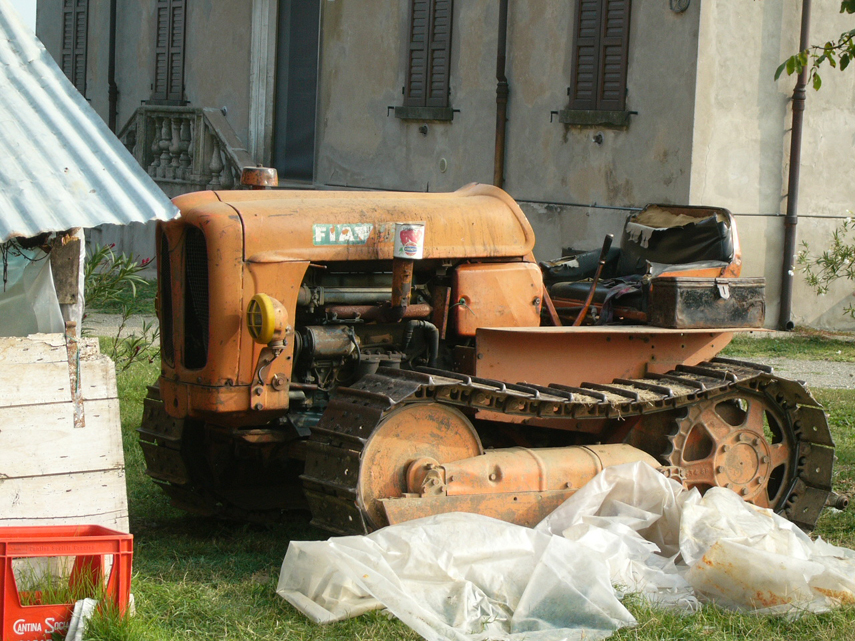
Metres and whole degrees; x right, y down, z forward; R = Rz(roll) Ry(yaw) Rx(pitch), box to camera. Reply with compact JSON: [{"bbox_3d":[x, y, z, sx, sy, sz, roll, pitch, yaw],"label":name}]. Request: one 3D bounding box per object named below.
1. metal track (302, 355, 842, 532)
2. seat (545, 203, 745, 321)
[{"bbox_3d":[0.541,0.501,9.123,2.088,0.674,0.347,-1,4,-32],"label":"metal track"},{"bbox_3d":[0.823,-0.232,9.979,0.487,0.416,0.707,-1,4,-32],"label":"seat"}]

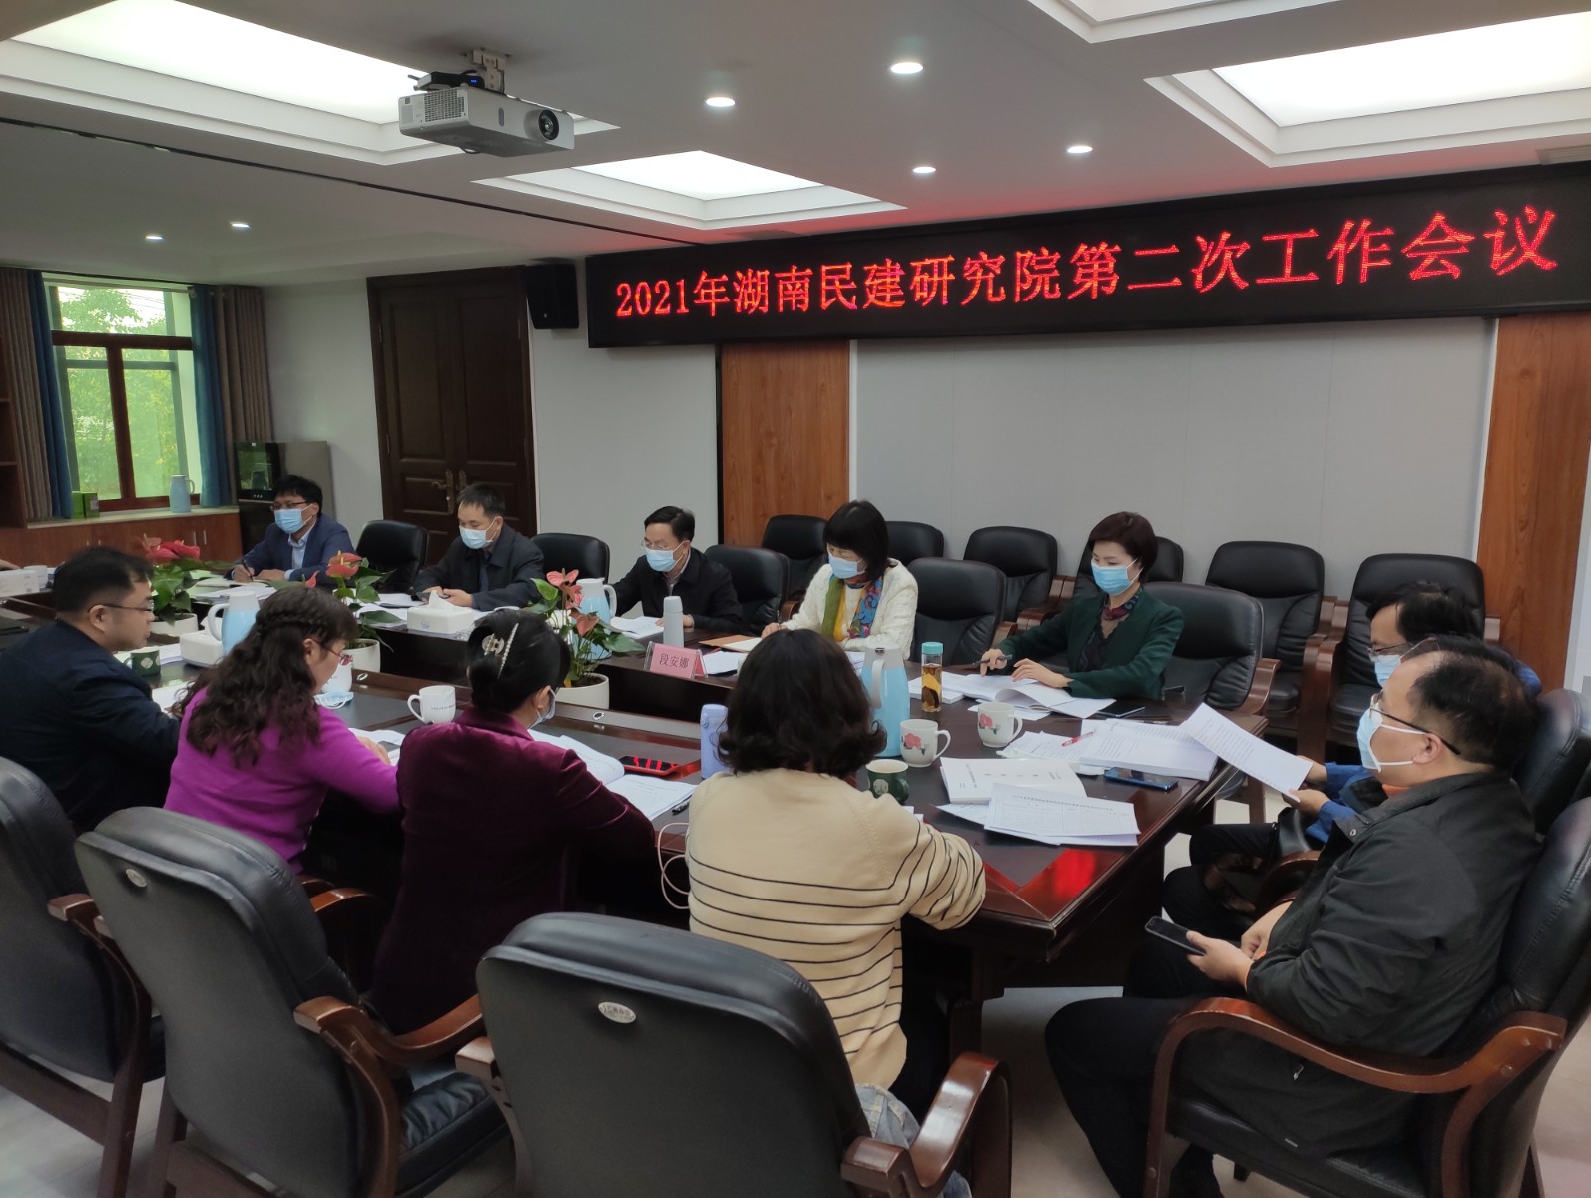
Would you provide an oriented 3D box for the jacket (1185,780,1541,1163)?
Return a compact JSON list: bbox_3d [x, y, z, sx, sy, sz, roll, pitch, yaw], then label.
[{"bbox_3d":[0.984,0.557,1.955,0.475,0.604,0.535,7,12,34],"label":"jacket"}]

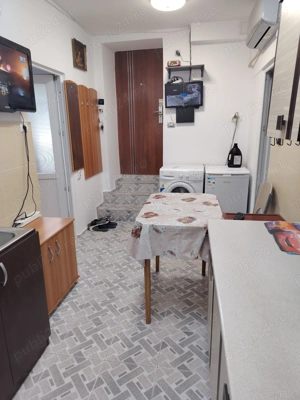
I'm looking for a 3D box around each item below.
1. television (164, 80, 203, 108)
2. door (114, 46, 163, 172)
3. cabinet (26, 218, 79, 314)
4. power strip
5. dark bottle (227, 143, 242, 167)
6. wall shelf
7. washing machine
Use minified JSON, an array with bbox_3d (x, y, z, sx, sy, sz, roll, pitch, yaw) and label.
[{"bbox_3d":[0.475,-1.474,3.892,0.520,0.316,0.070,2,15,9],"label":"television"},{"bbox_3d":[-0.132,-1.430,4.707,0.840,1.990,0.060,2,15,9],"label":"door"},{"bbox_3d":[-0.942,0.569,2.240,0.410,0.630,0.780,2,15,9],"label":"cabinet"},{"bbox_3d":[-1.075,0.175,2.413,0.055,0.042,0.370,2,15,9],"label":"power strip"},{"bbox_3d":[1.186,-0.630,3.891,0.183,0.330,0.120,2,15,9],"label":"dark bottle"},{"bbox_3d":[0.483,-1.768,3.831,0.510,0.130,0.180,2,15,9],"label":"wall shelf"},{"bbox_3d":[0.473,-0.067,4.094,0.600,0.850,0.500,2,15,9],"label":"washing machine"}]

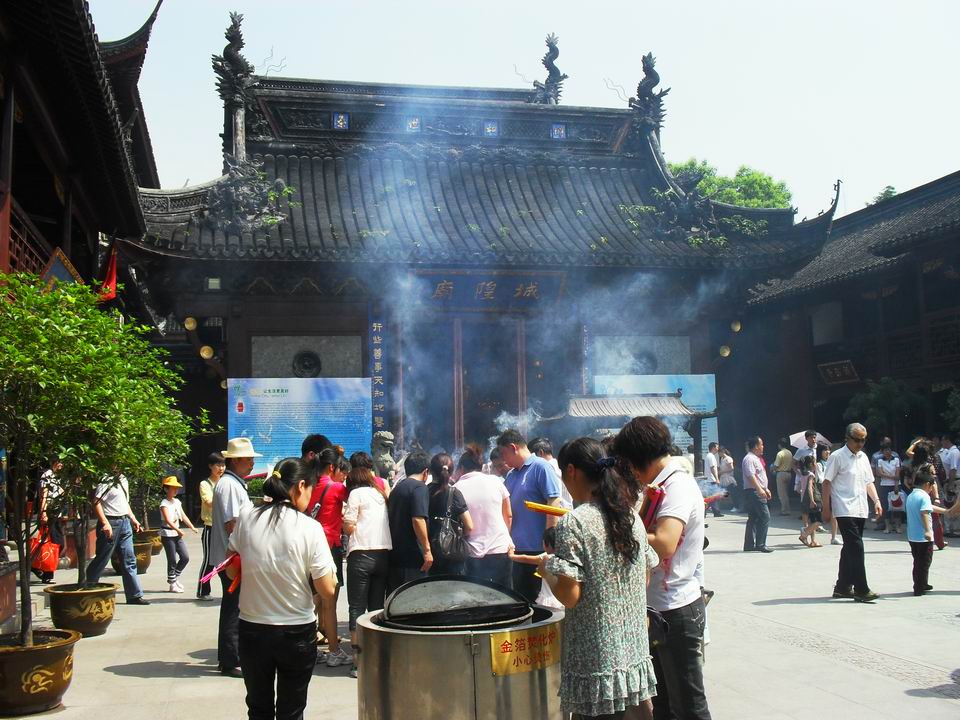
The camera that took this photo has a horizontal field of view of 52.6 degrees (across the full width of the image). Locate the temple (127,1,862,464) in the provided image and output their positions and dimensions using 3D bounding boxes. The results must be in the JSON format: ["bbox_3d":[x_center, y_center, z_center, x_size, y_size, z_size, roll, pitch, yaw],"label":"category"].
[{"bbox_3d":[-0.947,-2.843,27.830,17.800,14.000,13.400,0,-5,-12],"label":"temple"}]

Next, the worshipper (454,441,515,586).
[{"bbox_3d":[0.035,1.446,7.550,0.470,1.620,0.400,-1,-6,0],"label":"worshipper"}]

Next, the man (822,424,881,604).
[{"bbox_3d":[3.691,1.525,9.642,0.500,1.720,0.380,4,-7,-45],"label":"man"}]

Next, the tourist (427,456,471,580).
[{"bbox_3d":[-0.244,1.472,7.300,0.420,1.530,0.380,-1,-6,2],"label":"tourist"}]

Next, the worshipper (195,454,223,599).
[{"bbox_3d":[-2.985,1.832,10.750,0.330,1.610,0.420,-5,-7,36],"label":"worshipper"}]

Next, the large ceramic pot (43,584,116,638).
[{"bbox_3d":[-3.570,2.270,8.685,0.700,0.410,0.700,0,-5,-12],"label":"large ceramic pot"}]

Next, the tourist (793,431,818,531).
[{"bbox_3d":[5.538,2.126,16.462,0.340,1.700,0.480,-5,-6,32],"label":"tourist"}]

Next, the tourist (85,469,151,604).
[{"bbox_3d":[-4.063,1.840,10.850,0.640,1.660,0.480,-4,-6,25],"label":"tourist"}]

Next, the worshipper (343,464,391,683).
[{"bbox_3d":[-0.780,1.475,6.850,0.400,1.460,0.420,-1,-6,-6],"label":"worshipper"}]

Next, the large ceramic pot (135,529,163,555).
[{"bbox_3d":[-5.413,2.995,15.800,0.500,0.390,0.500,-1,-6,0],"label":"large ceramic pot"}]

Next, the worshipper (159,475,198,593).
[{"bbox_3d":[-3.537,2.044,11.350,0.400,1.330,0.330,-4,-6,30],"label":"worshipper"}]

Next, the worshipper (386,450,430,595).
[{"bbox_3d":[-0.516,1.438,6.998,0.470,1.600,0.360,-6,-7,42],"label":"worshipper"}]

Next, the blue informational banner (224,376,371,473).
[{"bbox_3d":[-3.742,1.459,20.324,2.990,2.150,0.100,0,-5,-12],"label":"blue informational banner"}]

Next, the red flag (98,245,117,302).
[{"bbox_3d":[-5.757,-1.337,15.000,0.280,0.900,0.200,1,-6,-18],"label":"red flag"}]

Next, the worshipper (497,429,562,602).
[{"bbox_3d":[0.351,1.335,6.755,0.350,1.720,0.480,3,-7,-42],"label":"worshipper"}]

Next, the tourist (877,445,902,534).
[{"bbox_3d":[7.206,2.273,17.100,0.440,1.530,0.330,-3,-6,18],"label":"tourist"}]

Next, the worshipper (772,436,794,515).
[{"bbox_3d":[6.539,2.524,20.842,0.480,1.670,0.330,1,-6,-25],"label":"worshipper"}]

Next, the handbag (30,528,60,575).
[{"bbox_3d":[-5.479,2.437,12.239,0.400,0.580,0.170,-3,-5,15],"label":"handbag"}]

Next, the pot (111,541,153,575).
[{"bbox_3d":[-4.769,2.730,13.300,0.550,0.400,0.550,-1,-6,0],"label":"pot"}]

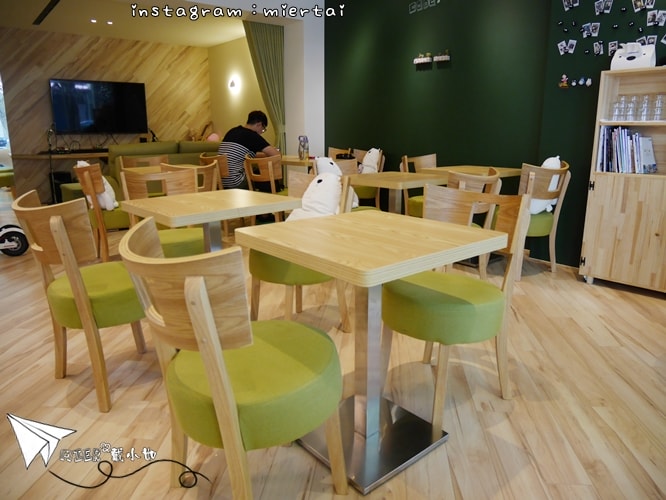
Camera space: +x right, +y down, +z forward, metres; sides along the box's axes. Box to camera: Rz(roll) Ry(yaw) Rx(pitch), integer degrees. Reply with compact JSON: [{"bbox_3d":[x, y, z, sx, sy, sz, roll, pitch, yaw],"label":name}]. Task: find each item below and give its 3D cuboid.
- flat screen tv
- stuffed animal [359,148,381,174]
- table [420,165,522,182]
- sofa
[{"bbox_3d":[-3.650,-2.242,7.310,1.350,0.765,0.070,-10,18,-33],"label":"flat screen tv"},{"bbox_3d":[0.418,-1.065,5.826,0.320,0.410,0.280,-14,19,-42],"label":"stuffed animal"},{"bbox_3d":[1.167,-0.309,3.934,0.625,0.740,0.625,-12,18,-38],"label":"table"},{"bbox_3d":[-2.204,-0.884,6.013,2.300,0.920,0.950,-12,18,-39],"label":"sofa"}]

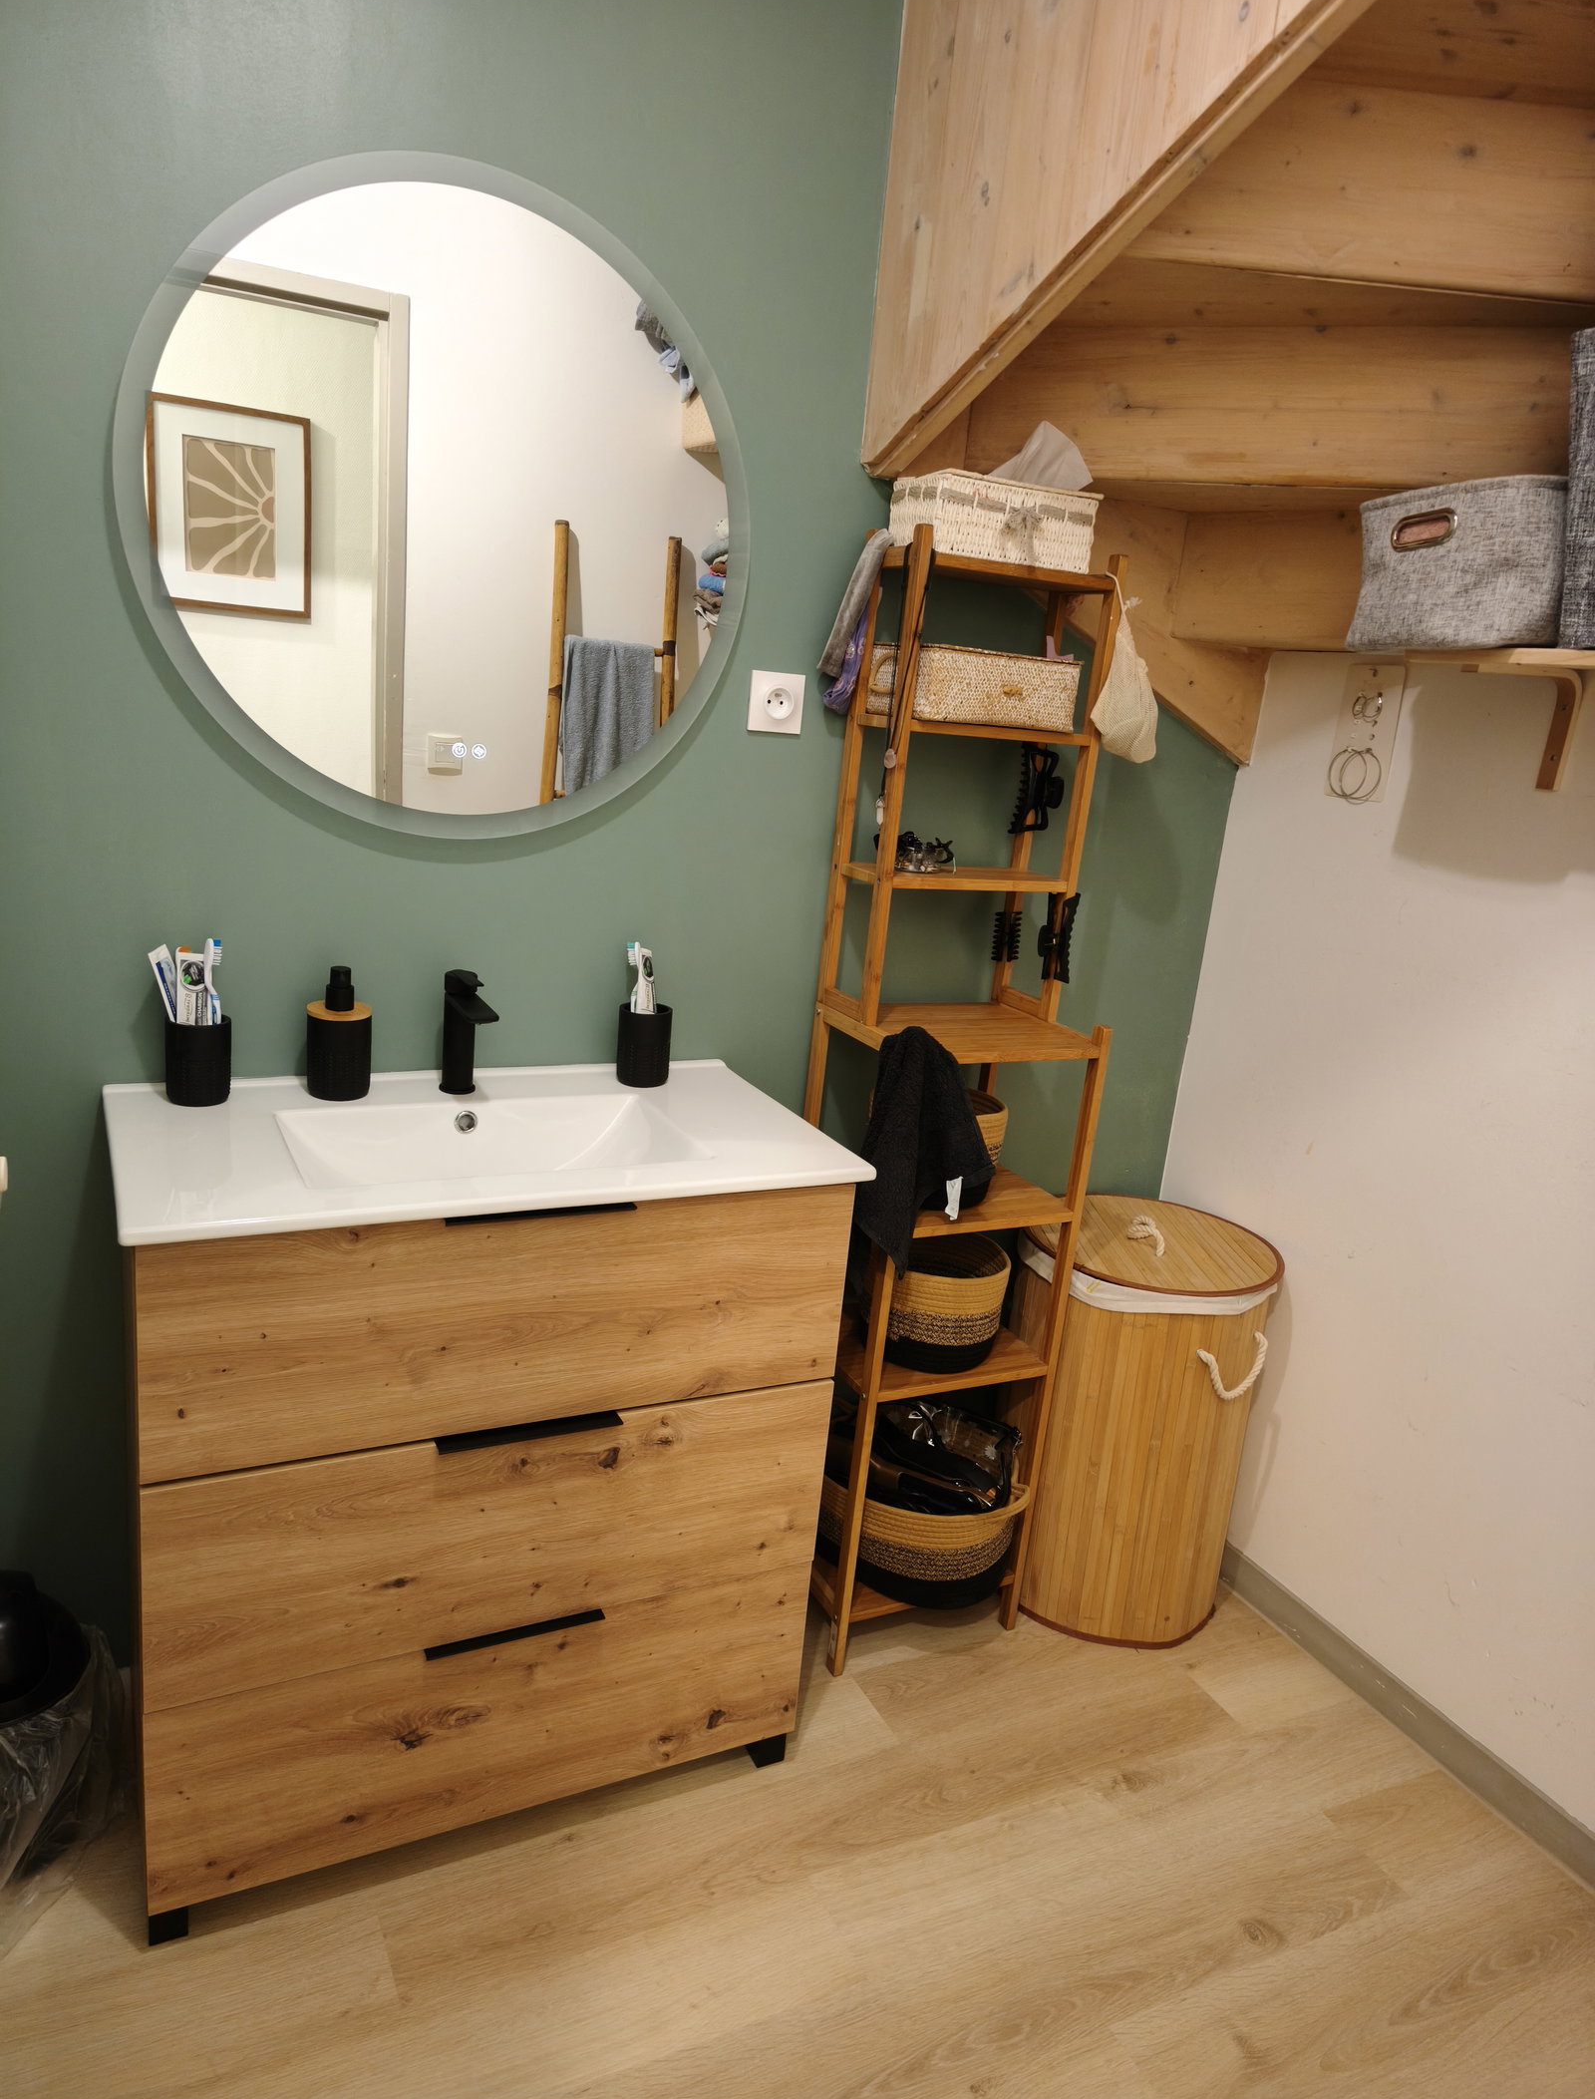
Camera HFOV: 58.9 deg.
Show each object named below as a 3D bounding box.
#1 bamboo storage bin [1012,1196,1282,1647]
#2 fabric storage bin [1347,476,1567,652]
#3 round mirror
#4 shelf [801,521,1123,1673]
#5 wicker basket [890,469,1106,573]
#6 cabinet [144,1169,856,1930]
[{"bbox_3d":[0.540,0.601,2.351,0.405,0.615,0.405,6,15,-1],"label":"bamboo storage bin"},{"bbox_3d":[0.895,-0.579,1.752,0.240,0.182,0.320,-1,16,-23],"label":"fabric storage bin"},{"bbox_3d":[-0.400,-0.633,1.681,0.743,0.743,0.035,-2,17,-28],"label":"round mirror"},{"bbox_3d":[0.222,0.110,2.090,0.327,1.629,0.273,-2,17,-28],"label":"shelf"},{"bbox_3d":[0.266,-0.712,1.920,0.247,0.102,0.142,-1,16,-25],"label":"wicker basket"},{"bbox_3d":[-0.417,0.525,1.817,0.794,0.842,0.424,-2,17,-28],"label":"cabinet"}]

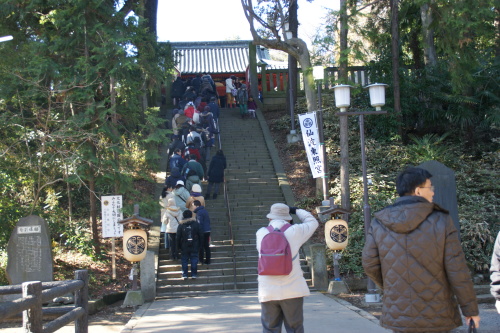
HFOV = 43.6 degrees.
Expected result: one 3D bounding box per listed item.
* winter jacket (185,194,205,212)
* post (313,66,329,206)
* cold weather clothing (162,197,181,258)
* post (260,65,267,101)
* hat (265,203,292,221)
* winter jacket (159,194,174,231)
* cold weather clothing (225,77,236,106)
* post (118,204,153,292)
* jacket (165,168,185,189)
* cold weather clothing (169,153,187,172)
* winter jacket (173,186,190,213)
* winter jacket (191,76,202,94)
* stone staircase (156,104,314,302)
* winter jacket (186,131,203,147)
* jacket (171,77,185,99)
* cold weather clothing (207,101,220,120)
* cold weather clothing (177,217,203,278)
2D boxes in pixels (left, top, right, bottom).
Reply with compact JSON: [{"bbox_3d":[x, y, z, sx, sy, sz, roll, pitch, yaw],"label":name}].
[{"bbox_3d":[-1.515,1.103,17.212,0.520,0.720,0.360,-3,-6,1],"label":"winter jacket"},{"bbox_3d":[2.116,-0.916,18.418,0.360,4.150,0.360,-2,-6,-4],"label":"post"},{"bbox_3d":[-2.059,1.646,16.450,0.480,1.570,0.360,-3,-6,1],"label":"cold weather clothing"},{"bbox_3d":[0.662,-3.997,30.200,0.280,1.860,0.280,-2,-6,-5],"label":"post"},{"bbox_3d":[0.286,0.443,6.100,0.250,0.165,0.280,-3,-7,10],"label":"hat"},{"bbox_3d":[-2.250,1.231,16.900,0.470,1.000,0.360,-4,-7,15],"label":"winter jacket"},{"bbox_3d":[-0.934,-3.635,30.400,0.520,1.520,0.480,0,-7,-19],"label":"cold weather clothing"},{"bbox_3d":[-2.388,1.693,13.032,0.700,1.801,0.520,-1,-7,-9],"label":"post"},{"bbox_3d":[-2.293,0.382,19.100,0.600,0.760,0.420,-2,-6,-5],"label":"jacket"},{"bbox_3d":[-2.247,-0.078,19.465,0.540,0.660,0.360,-5,-6,18],"label":"cold weather clothing"},{"bbox_3d":[-1.897,0.914,17.300,0.510,0.800,0.360,-2,-7,-3],"label":"winter jacket"},{"bbox_3d":[-2.346,-3.596,27.562,0.500,0.740,0.360,-2,-6,-4],"label":"winter jacket"},{"bbox_3d":[-1.073,0.193,22.908,3.880,7.596,14.272,-2,-6,-5],"label":"stone staircase"},{"bbox_3d":[-2.025,-1.004,22.800,0.570,0.660,0.400,-2,-6,-5],"label":"winter jacket"},{"bbox_3d":[-3.503,-3.844,30.400,0.640,1.060,0.420,-2,-6,-5],"label":"jacket"},{"bbox_3d":[-1.662,-2.523,28.300,0.520,0.780,0.360,-2,-7,-5],"label":"cold weather clothing"},{"bbox_3d":[-1.525,2.042,15.750,0.580,1.550,0.380,-2,-6,-4],"label":"cold weather clothing"}]

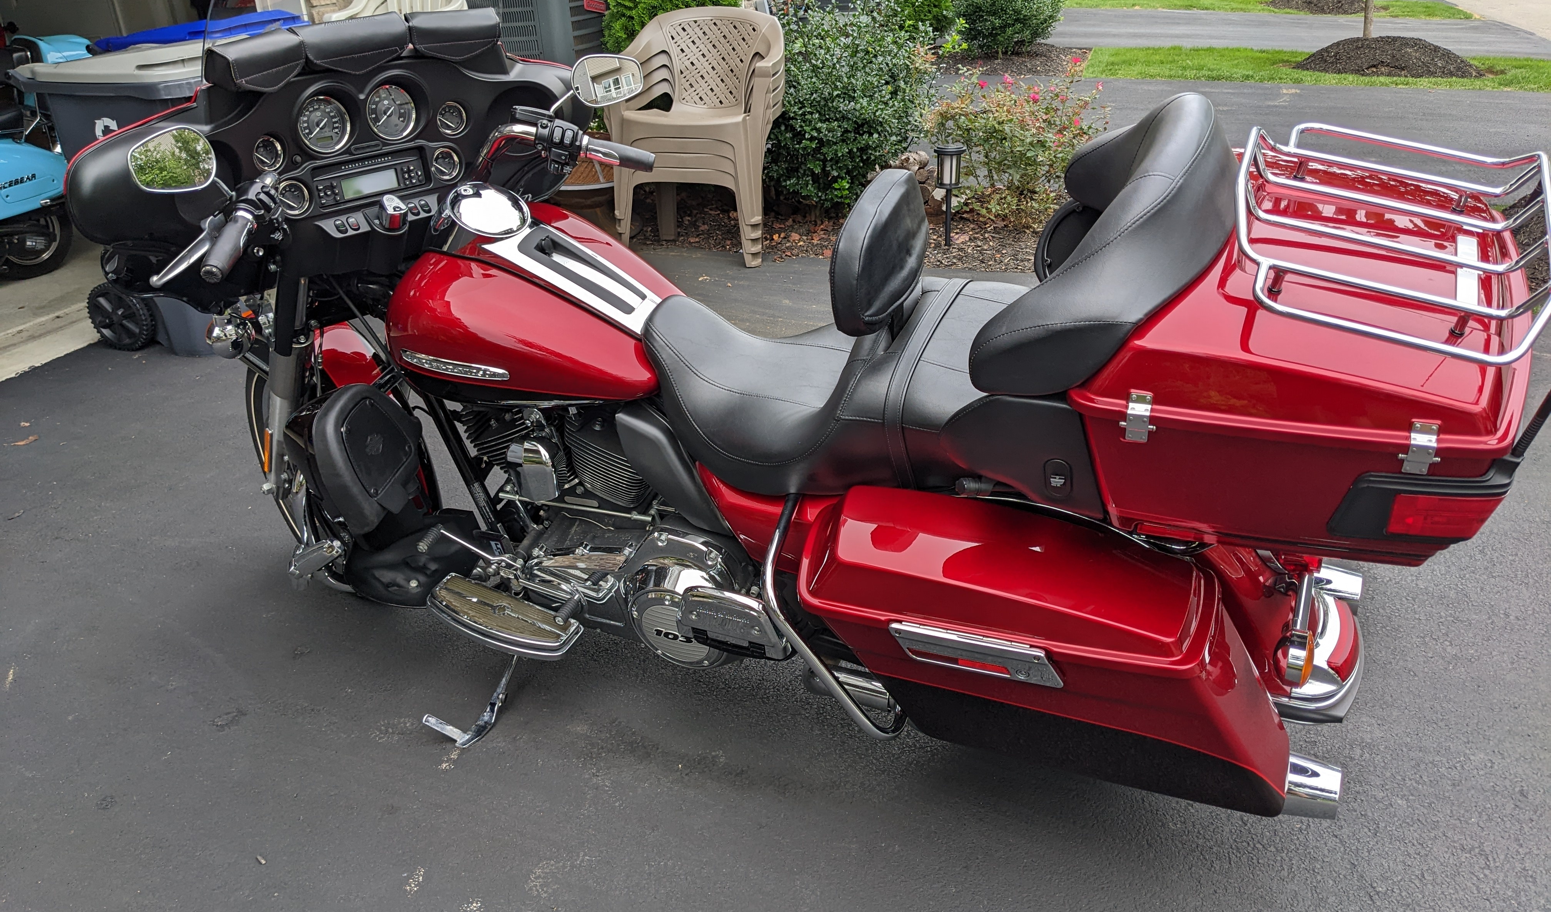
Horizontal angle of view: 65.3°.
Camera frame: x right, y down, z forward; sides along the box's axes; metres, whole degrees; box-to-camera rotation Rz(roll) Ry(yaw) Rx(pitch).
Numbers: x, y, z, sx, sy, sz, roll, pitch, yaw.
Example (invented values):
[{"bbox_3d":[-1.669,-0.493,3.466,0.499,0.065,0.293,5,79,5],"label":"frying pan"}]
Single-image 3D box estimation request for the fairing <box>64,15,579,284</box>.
[{"bbox_3d":[-0.786,-0.577,2.175,0.430,0.420,0.910,26,38,38],"label":"fairing"}]

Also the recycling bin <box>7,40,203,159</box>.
[{"bbox_3d":[-2.219,-0.995,4.526,0.720,1.040,0.630,-4,22,2],"label":"recycling bin"}]

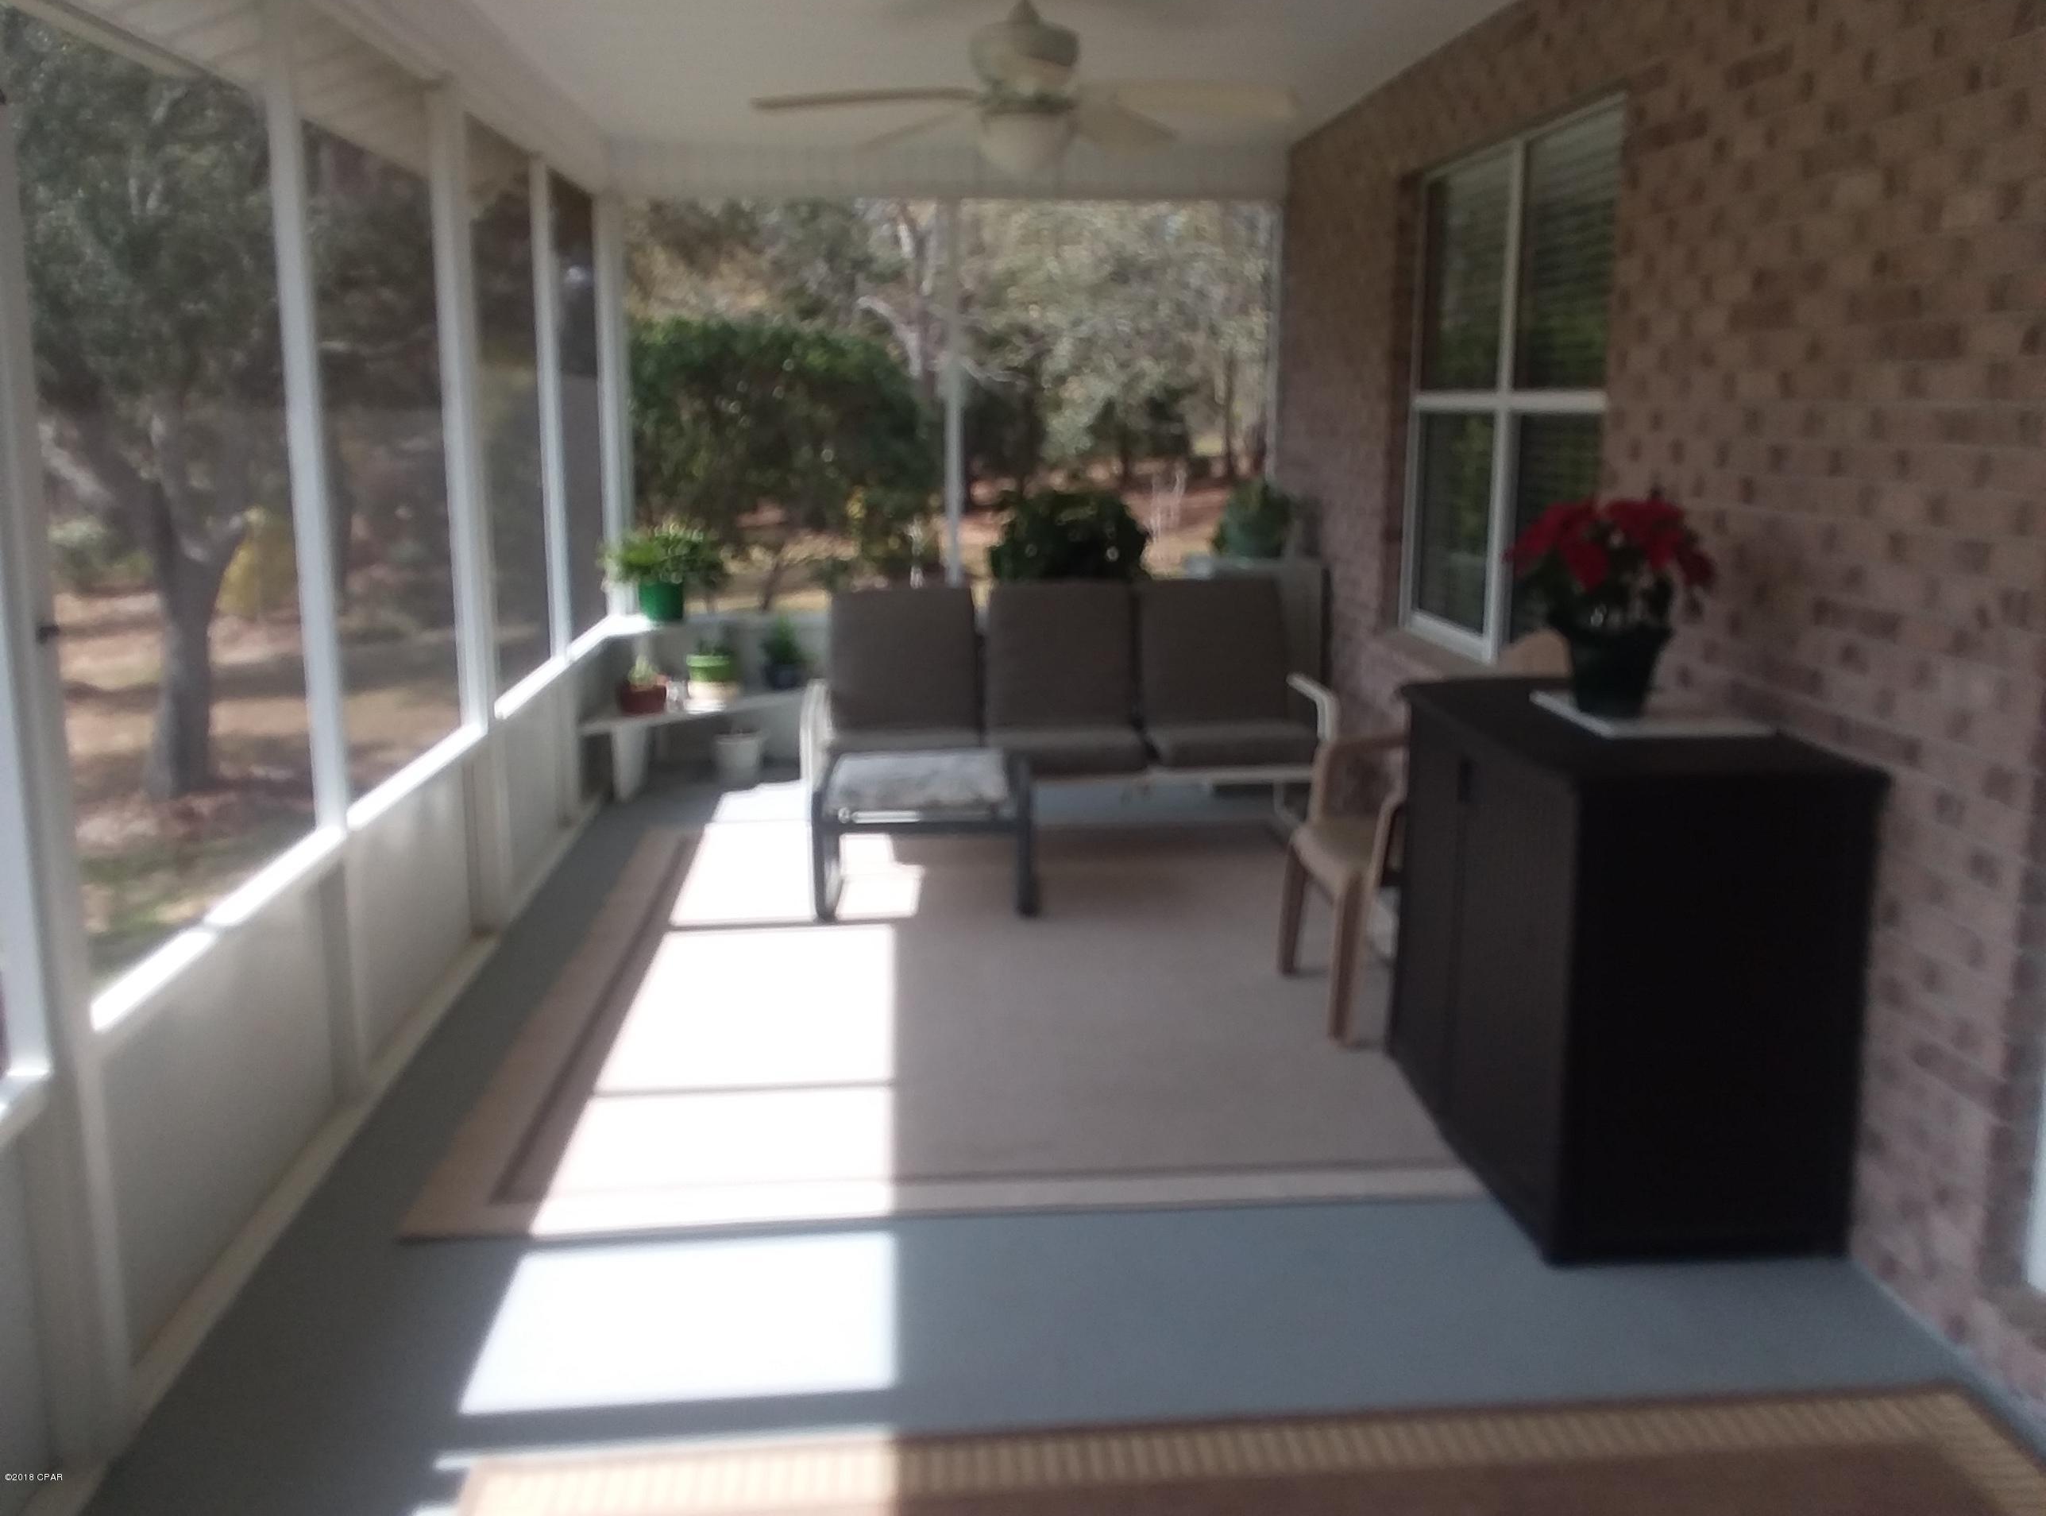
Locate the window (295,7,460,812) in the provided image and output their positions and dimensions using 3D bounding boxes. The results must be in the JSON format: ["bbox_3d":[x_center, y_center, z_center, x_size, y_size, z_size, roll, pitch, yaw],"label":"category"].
[{"bbox_3d":[-1.484,-0.802,3.993,0.060,1.639,0.924,-1,11,-4],"label":"window"}]

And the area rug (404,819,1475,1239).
[{"bbox_3d":[-0.065,0.554,4.781,2.414,0.010,3.119,-1,11,-4],"label":"area rug"}]

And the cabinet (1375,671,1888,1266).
[{"bbox_3d":[1.163,0.360,3.500,0.543,0.887,1.053,-1,11,-4],"label":"cabinet"}]

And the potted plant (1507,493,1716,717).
[{"bbox_3d":[1.168,-0.312,3.447,0.397,0.437,0.397,-1,11,-4],"label":"potted plant"}]

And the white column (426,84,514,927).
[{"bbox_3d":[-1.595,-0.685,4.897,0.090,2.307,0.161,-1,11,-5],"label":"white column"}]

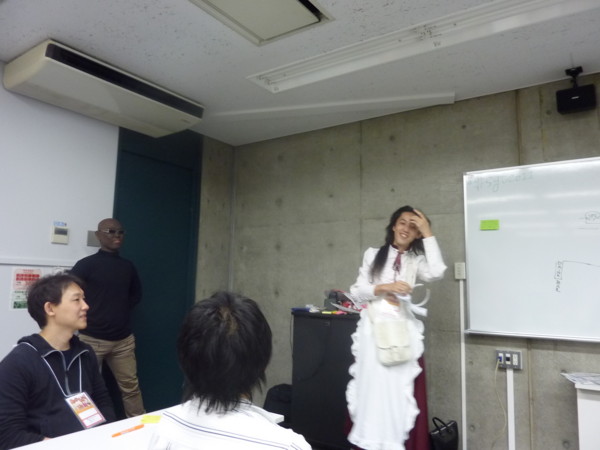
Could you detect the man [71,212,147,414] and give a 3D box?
[{"bbox_3d":[-1.335,0.798,2.983,0.330,1.690,0.500,-5,-9,43],"label":"man"}]

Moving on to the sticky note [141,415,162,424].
[{"bbox_3d":[-0.627,0.815,1.823,0.075,0.004,0.099,2,-6,-6],"label":"sticky note"}]

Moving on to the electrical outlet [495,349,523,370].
[{"bbox_3d":[1.459,0.940,3.021,0.163,0.122,0.042,-3,-8,34],"label":"electrical outlet"}]

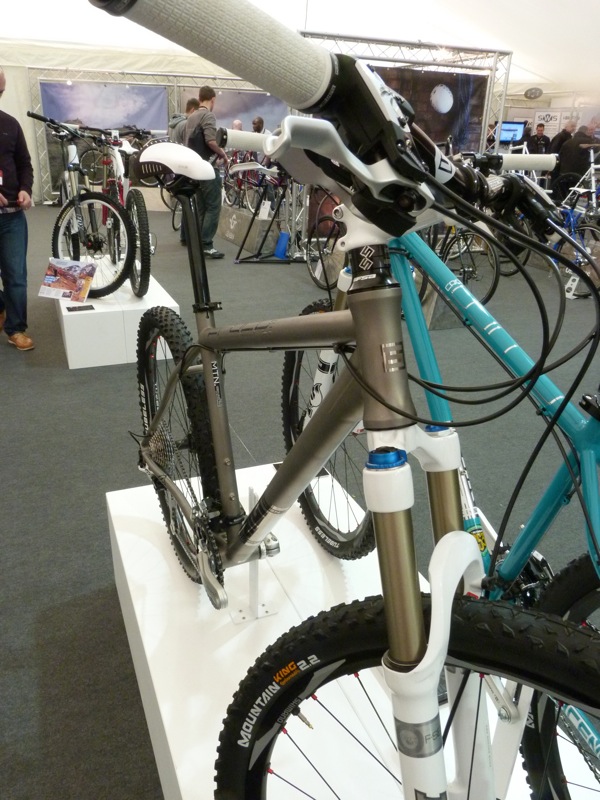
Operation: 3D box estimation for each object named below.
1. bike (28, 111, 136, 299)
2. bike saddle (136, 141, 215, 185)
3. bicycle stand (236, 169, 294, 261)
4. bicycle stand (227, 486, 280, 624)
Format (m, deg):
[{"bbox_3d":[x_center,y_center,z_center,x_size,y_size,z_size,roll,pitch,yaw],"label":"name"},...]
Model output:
[{"bbox_3d":[-1.592,-1.419,4.265,0.580,1.070,1.660,-9,26,-23],"label":"bike"},{"bbox_3d":[-0.204,-0.410,1.060,0.140,0.080,0.275,-10,30,-25],"label":"bike saddle"},{"bbox_3d":[-0.347,-2.100,6.823,0.680,1.000,0.550,2,24,0],"label":"bicycle stand"},{"bbox_3d":[-0.101,0.338,1.340,0.110,0.360,0.080,-8,26,-22],"label":"bicycle stand"}]

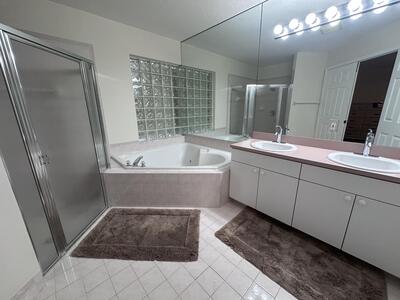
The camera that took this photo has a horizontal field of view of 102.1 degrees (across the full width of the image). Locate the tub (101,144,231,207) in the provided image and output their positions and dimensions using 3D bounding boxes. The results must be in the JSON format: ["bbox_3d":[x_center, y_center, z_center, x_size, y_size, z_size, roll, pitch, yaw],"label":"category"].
[{"bbox_3d":[-0.369,0.298,2.799,2.050,0.500,1.620,0,15,2],"label":"tub"}]

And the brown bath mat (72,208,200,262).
[{"bbox_3d":[-0.563,0.842,1.715,1.130,0.025,0.680,0,15,3],"label":"brown bath mat"}]

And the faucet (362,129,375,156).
[{"bbox_3d":[1.467,-0.036,1.404,0.145,0.220,0.065,-15,20,-41],"label":"faucet"}]

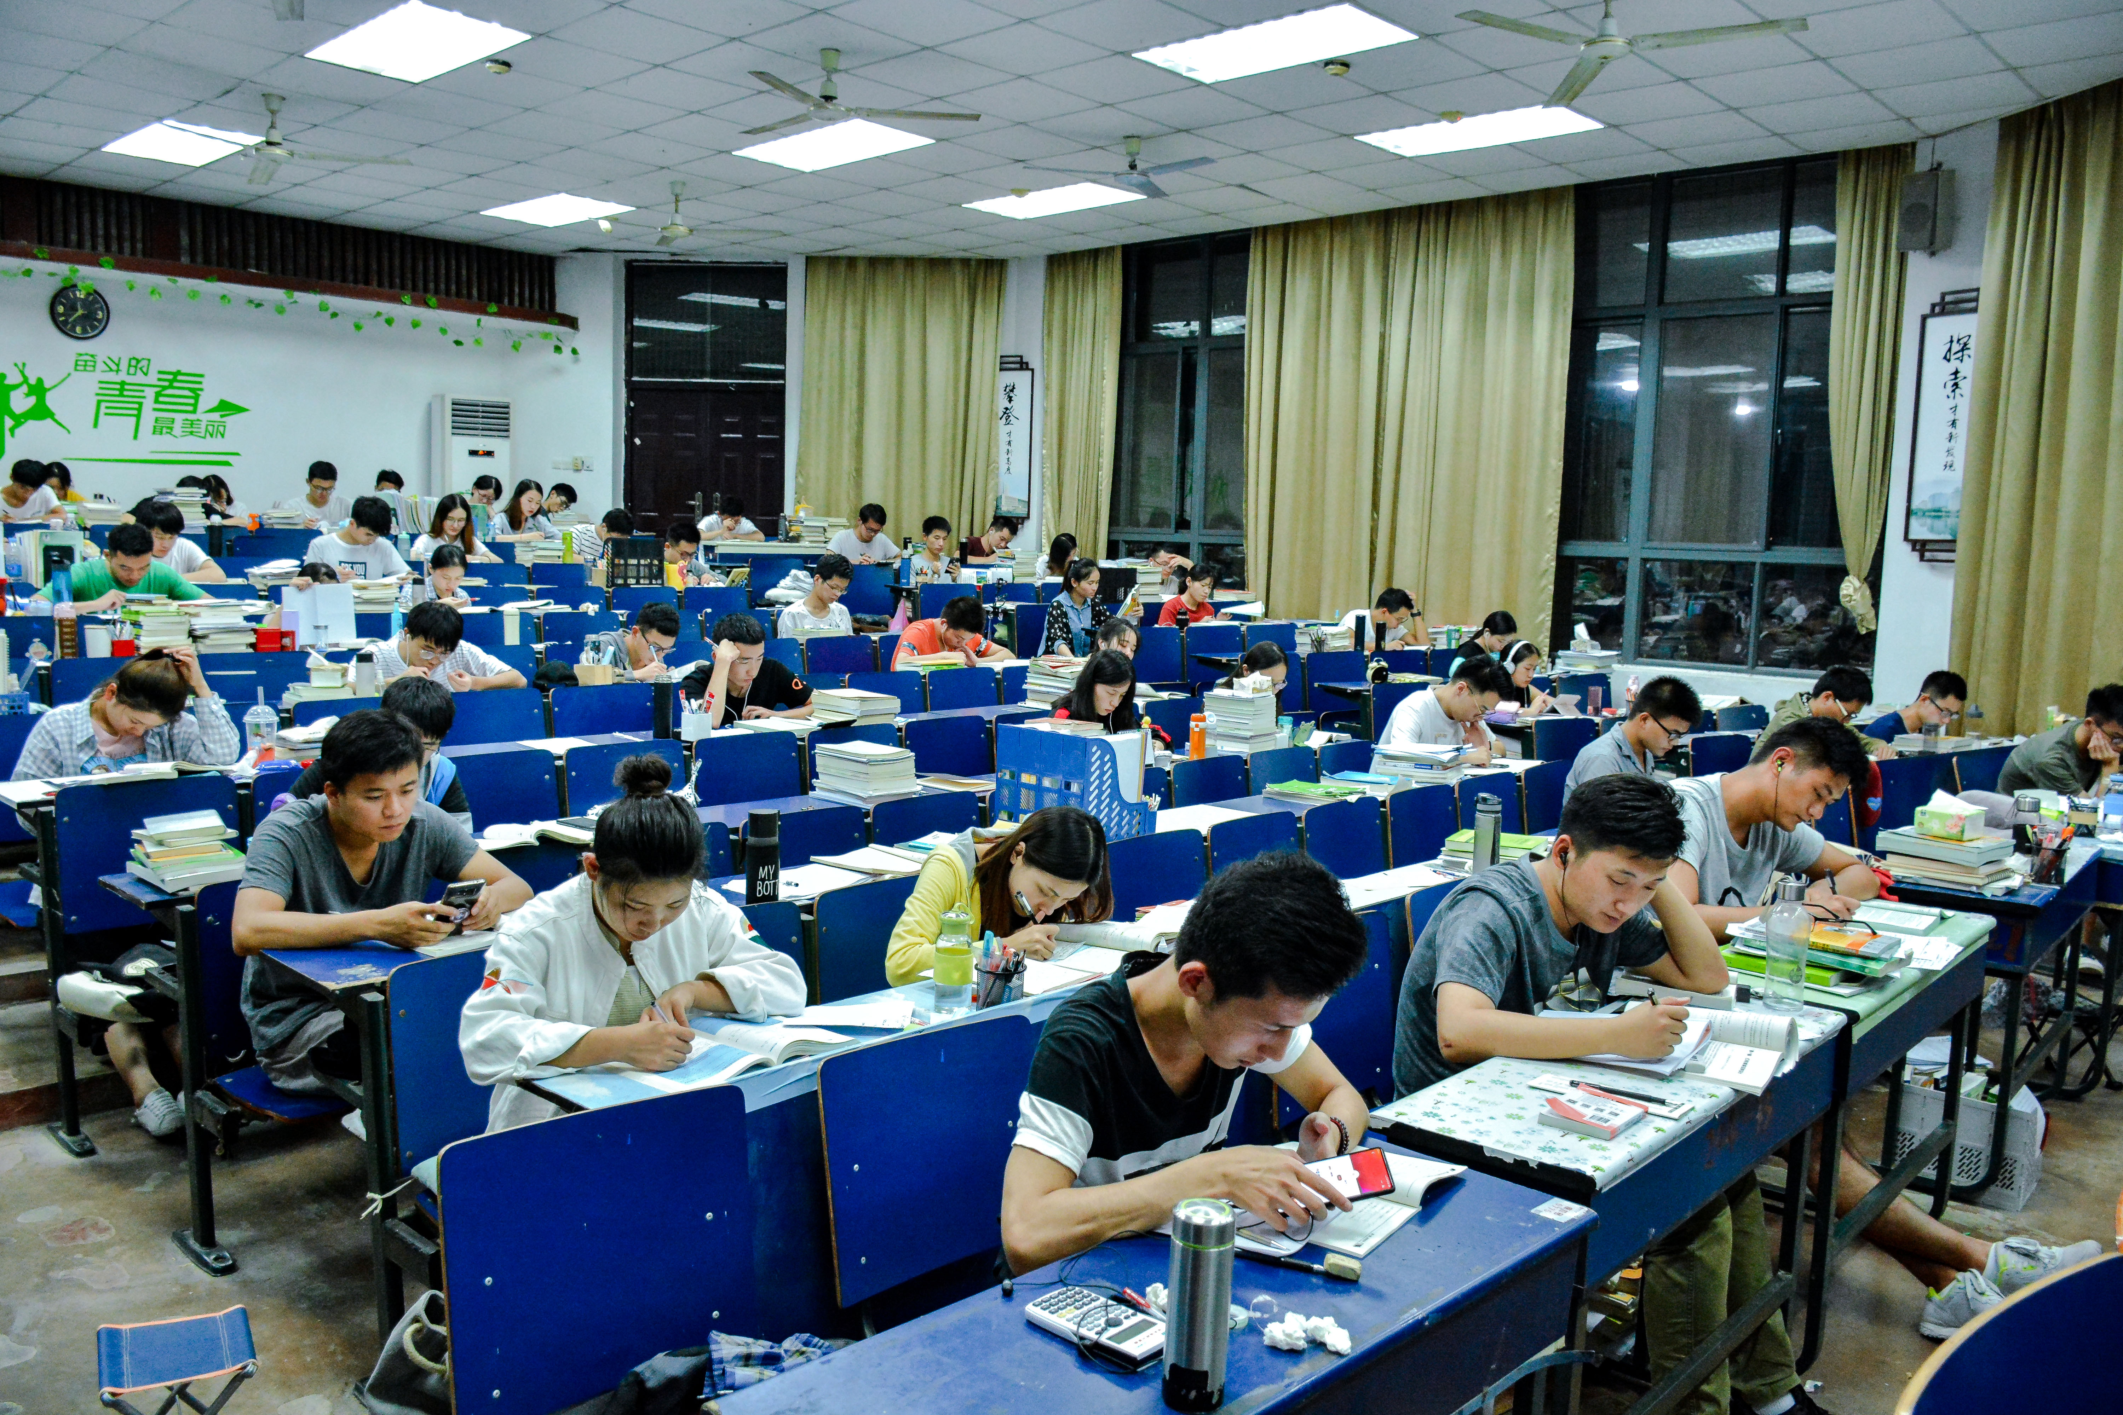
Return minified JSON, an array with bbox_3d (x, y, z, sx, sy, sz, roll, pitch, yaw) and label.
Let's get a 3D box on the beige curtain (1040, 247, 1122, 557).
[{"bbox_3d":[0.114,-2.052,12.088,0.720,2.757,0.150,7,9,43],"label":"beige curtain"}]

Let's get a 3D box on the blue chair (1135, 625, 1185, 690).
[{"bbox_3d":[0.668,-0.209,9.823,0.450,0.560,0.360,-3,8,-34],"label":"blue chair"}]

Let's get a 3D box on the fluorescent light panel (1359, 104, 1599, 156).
[{"bbox_3d":[2.141,-3.004,8.218,1.190,0.060,0.590,7,8,43],"label":"fluorescent light panel"}]

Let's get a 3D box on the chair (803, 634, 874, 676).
[{"bbox_3d":[-0.926,0.080,7.463,0.450,0.790,0.430,7,8,43],"label":"chair"}]

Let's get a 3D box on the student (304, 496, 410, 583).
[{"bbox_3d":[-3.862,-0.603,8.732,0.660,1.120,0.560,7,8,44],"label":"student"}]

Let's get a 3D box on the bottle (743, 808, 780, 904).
[{"bbox_3d":[-0.711,0.358,3.780,0.077,0.224,0.077,1,6,0],"label":"bottle"}]

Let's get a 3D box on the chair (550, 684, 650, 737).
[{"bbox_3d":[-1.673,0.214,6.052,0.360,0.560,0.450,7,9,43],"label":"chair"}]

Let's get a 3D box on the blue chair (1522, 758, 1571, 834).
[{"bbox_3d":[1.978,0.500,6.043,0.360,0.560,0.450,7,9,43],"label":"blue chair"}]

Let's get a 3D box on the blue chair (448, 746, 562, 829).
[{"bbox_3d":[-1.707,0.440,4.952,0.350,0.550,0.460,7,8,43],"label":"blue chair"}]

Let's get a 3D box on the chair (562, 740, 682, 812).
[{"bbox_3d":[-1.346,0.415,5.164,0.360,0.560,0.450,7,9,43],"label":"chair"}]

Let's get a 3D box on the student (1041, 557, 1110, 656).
[{"bbox_3d":[0.094,-0.388,10.007,0.470,1.117,0.680,-3,7,-36],"label":"student"}]

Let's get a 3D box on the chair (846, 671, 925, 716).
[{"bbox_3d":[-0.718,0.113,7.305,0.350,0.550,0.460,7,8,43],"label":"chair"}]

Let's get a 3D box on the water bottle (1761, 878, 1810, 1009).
[{"bbox_3d":[1.288,0.417,2.823,0.070,0.235,0.070,7,9,43],"label":"water bottle"}]

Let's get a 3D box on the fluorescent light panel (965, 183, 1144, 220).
[{"bbox_3d":[-0.049,-3.258,10.201,1.170,0.070,0.570,7,9,43],"label":"fluorescent light panel"}]

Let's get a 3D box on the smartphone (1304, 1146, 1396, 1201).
[{"bbox_3d":[0.358,0.635,2.130,0.155,0.010,0.075,-14,31,3],"label":"smartphone"}]

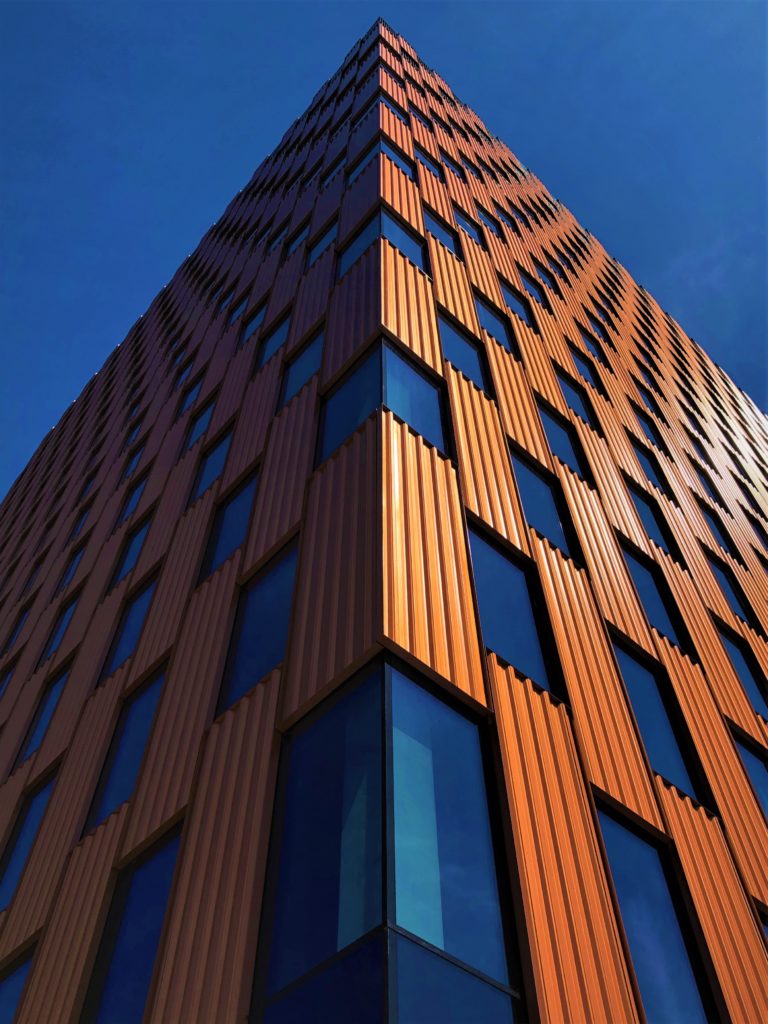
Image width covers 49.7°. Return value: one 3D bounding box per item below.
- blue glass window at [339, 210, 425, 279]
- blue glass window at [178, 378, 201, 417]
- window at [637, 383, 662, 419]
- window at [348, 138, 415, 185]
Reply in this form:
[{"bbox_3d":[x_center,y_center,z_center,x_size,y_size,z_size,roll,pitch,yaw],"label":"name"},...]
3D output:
[{"bbox_3d":[-0.099,-5.619,18.034,2.186,2.473,1.202,-2,-54,1],"label":"blue glass window"},{"bbox_3d":[-5.511,-3.216,23.784,0.122,2.218,1.199,36,-62,-23],"label":"blue glass window"},{"bbox_3d":[9.007,-3.681,28.272,1.199,2.218,0.122,36,-62,-23],"label":"window"},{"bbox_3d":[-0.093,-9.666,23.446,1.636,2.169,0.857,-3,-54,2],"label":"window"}]

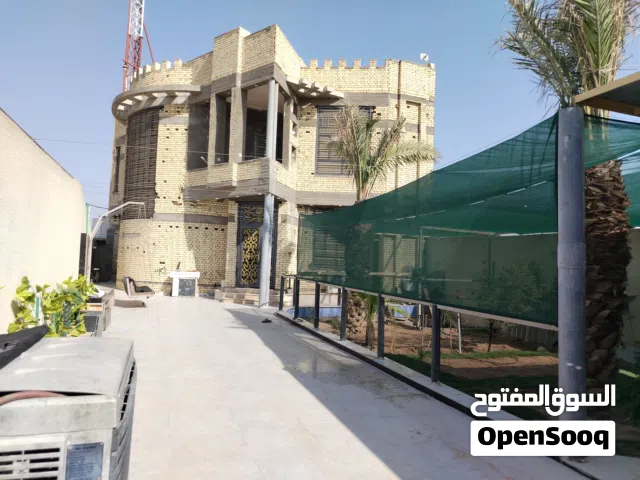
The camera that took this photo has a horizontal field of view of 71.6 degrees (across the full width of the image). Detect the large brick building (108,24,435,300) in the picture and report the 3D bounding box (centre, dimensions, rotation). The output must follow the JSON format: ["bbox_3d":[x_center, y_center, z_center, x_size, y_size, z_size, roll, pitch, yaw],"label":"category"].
[{"bbox_3d":[-3.090,-2.310,21.000,13.200,9.800,11.300,3,-4,-12],"label":"large brick building"}]

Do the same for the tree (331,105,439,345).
[{"bbox_3d":[1.330,-0.330,9.150,2.200,4.850,2.100,2,-4,0],"label":"tree"}]

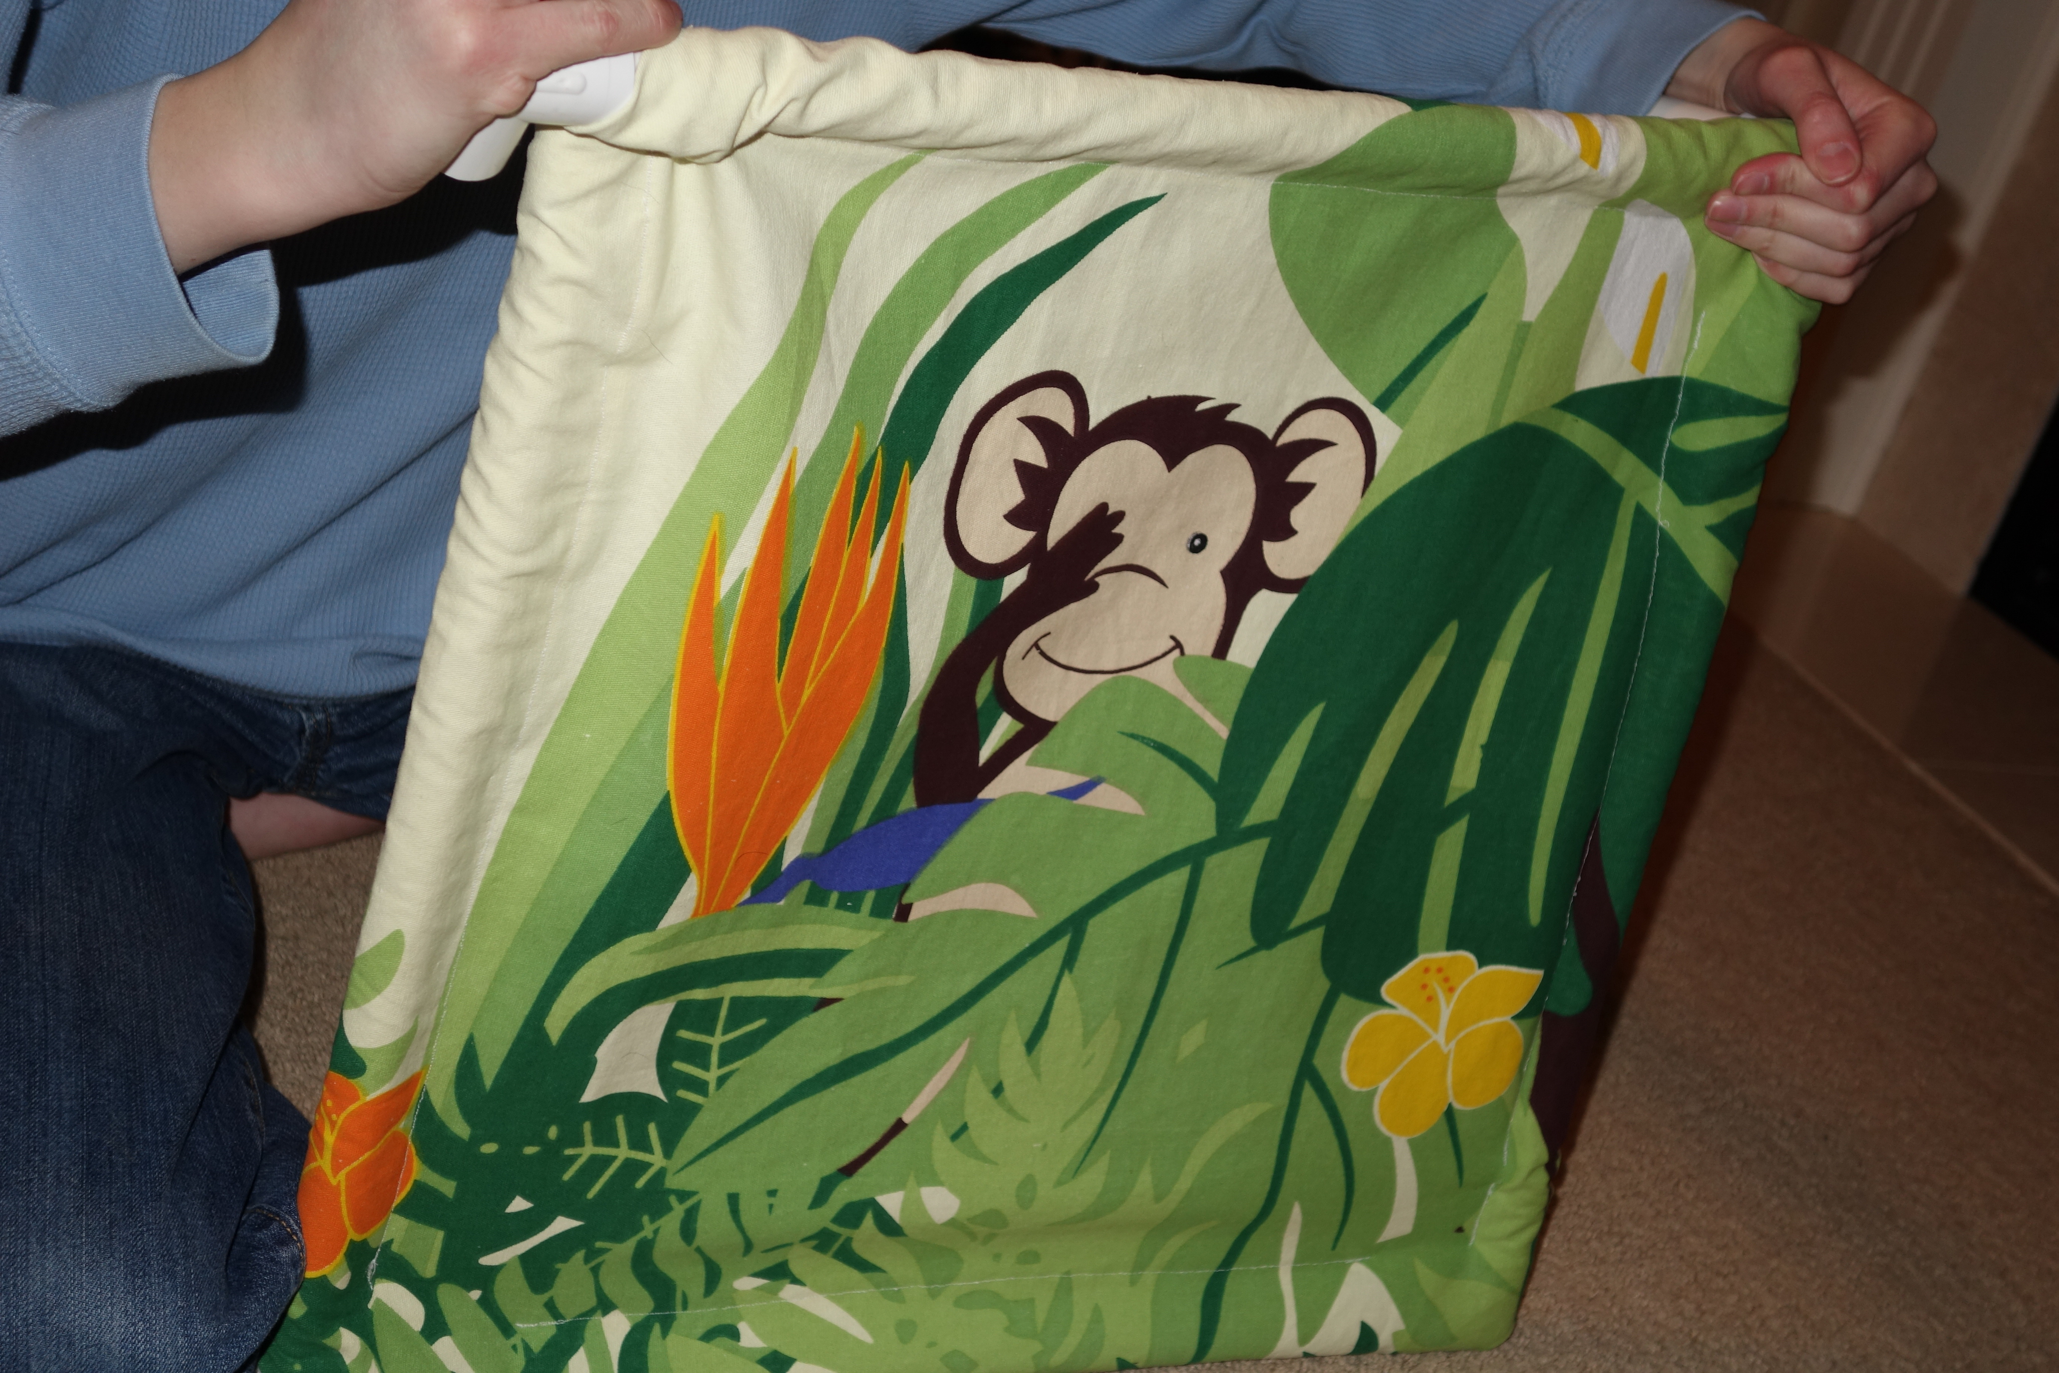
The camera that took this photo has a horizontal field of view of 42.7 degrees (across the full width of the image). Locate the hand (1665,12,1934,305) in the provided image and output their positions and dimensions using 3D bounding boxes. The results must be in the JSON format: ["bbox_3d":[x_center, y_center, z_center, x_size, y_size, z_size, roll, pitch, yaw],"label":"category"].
[{"bbox_3d":[0.303,-0.206,1.030,0.103,0.085,0.078,32,15,7],"label":"hand"}]

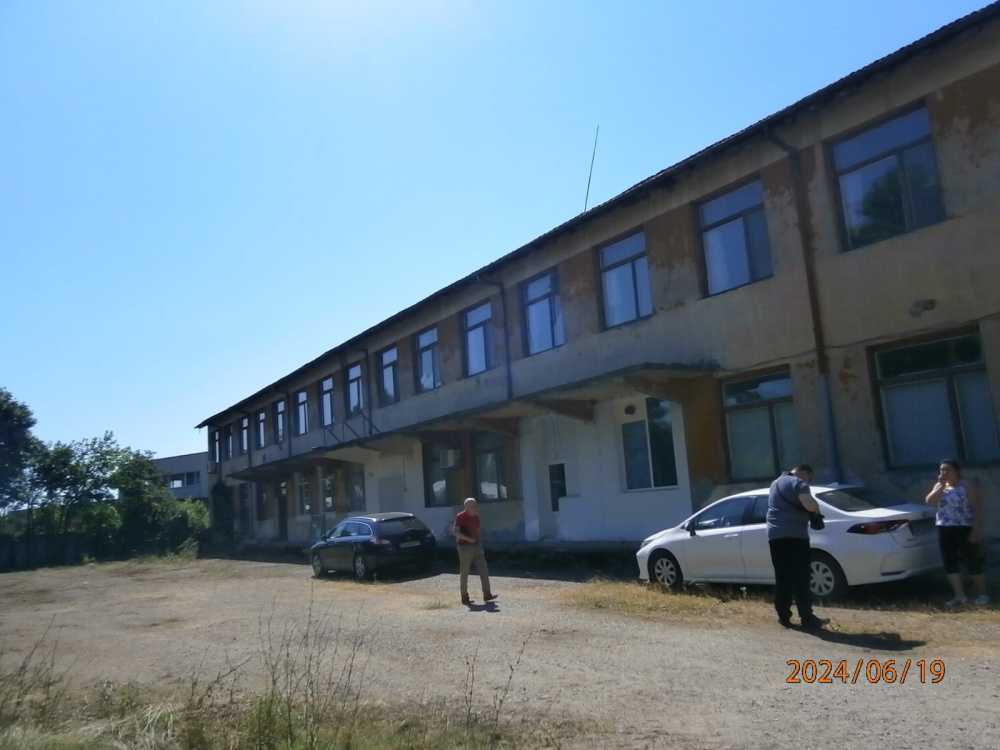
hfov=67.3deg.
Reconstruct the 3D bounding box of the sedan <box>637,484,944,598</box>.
[{"bbox_3d":[4.056,2.497,11.340,1.800,1.450,4.630,3,-12,-35],"label":"sedan"}]

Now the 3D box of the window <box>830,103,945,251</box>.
[{"bbox_3d":[6.748,-3.366,13.064,0.160,2.060,1.700,5,-13,-34],"label":"window"}]

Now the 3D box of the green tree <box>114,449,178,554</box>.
[{"bbox_3d":[-20.473,7.384,43.500,3.800,6.000,3.800,5,-13,-34],"label":"green tree"}]

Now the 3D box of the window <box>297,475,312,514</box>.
[{"bbox_3d":[-8.642,5.333,33.162,0.130,1.650,1.600,3,-12,-34],"label":"window"}]

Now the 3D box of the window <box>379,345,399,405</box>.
[{"bbox_3d":[-3.967,0.037,26.612,0.130,1.840,1.480,3,-12,-34],"label":"window"}]

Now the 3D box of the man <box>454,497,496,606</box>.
[{"bbox_3d":[-0.388,2.759,11.881,0.520,1.623,0.480,-9,-11,29],"label":"man"}]

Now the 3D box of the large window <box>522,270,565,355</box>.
[{"bbox_3d":[1.090,-1.574,19.236,0.130,1.840,1.480,3,-12,-34],"label":"large window"}]

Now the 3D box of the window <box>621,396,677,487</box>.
[{"bbox_3d":[3.430,1.606,17.298,0.140,2.040,1.590,5,-13,-34],"label":"window"}]

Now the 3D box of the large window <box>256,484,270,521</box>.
[{"bbox_3d":[-11.977,6.466,38.021,0.130,1.700,1.700,3,-12,-34],"label":"large window"}]

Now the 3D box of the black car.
[{"bbox_3d":[-3.392,4.391,19.418,1.820,1.480,4.760,3,-12,-34],"label":"black car"}]

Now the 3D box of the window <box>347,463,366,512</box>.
[{"bbox_3d":[-5.557,4.364,29.030,0.130,1.860,1.620,3,-12,-34],"label":"window"}]

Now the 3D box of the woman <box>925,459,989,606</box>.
[{"bbox_3d":[5.434,1.841,8.942,0.560,1.665,0.480,-11,-12,36],"label":"woman"}]

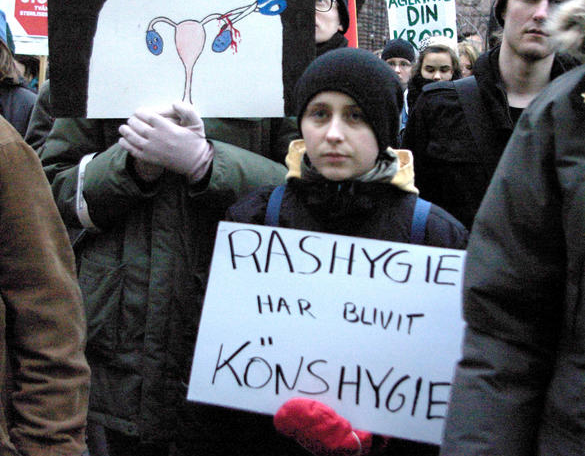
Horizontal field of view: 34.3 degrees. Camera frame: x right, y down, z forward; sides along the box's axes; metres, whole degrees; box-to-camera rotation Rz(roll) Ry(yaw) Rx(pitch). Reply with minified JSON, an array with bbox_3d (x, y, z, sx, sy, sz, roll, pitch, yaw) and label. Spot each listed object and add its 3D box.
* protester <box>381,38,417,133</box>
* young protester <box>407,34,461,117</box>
[{"bbox_3d":[0.566,-0.209,5.175,0.470,1.620,0.320,2,13,6],"label":"protester"},{"bbox_3d":[0.620,-0.032,4.277,0.480,1.640,0.330,1,13,3],"label":"young protester"}]

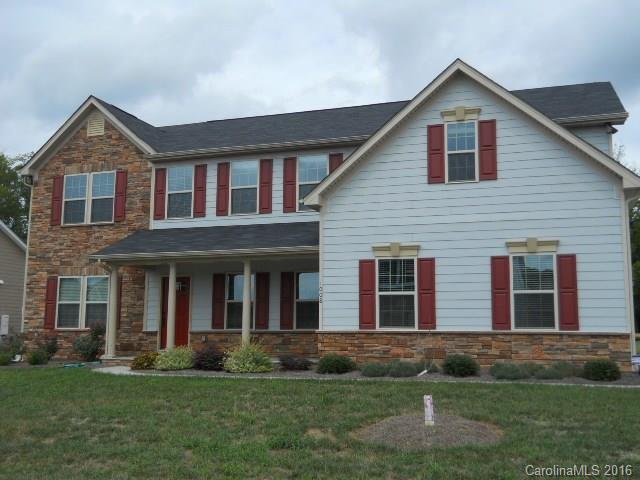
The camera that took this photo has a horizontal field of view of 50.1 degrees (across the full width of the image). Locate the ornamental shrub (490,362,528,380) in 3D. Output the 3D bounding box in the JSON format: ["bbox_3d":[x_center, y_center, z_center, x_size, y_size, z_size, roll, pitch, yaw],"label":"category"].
[{"bbox_3d":[3.595,2.482,12.962,0.720,0.318,0.600,-2,-8,17],"label":"ornamental shrub"}]

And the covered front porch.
[{"bbox_3d":[-2.597,1.278,17.450,6.230,3.670,2.350,-2,-8,17],"label":"covered front porch"}]

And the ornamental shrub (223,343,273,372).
[{"bbox_3d":[-1.551,2.564,14.835,1.084,0.640,0.976,-2,-8,17],"label":"ornamental shrub"}]

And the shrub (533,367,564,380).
[{"bbox_3d":[4.266,2.468,12.702,0.557,0.235,0.500,-2,-8,17],"label":"shrub"}]

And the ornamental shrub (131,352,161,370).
[{"bbox_3d":[-3.914,2.731,15.346,0.718,0.415,0.682,-2,-8,17],"label":"ornamental shrub"}]

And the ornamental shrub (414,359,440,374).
[{"bbox_3d":[2.128,2.544,13.731,0.542,0.311,0.542,-2,-8,17],"label":"ornamental shrub"}]

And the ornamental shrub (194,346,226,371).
[{"bbox_3d":[-2.550,2.710,15.741,0.690,0.559,0.650,0,-7,0],"label":"ornamental shrub"}]

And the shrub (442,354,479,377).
[{"bbox_3d":[2.730,2.438,13.291,0.699,0.427,0.664,-2,-8,17],"label":"shrub"}]

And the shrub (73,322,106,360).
[{"bbox_3d":[-6.436,2.814,18.942,0.886,1.051,0.850,-2,-8,17],"label":"shrub"}]

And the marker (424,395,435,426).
[{"bbox_3d":[1.297,2.022,8.100,0.100,0.361,0.050,-1,-8,12],"label":"marker"}]

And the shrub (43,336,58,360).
[{"bbox_3d":[-7.659,3.084,19.393,0.453,0.691,0.450,-2,-8,17],"label":"shrub"}]

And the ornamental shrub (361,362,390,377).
[{"bbox_3d":[1.119,2.593,13.672,0.620,0.290,0.589,-2,-8,17],"label":"ornamental shrub"}]

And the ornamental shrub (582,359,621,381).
[{"bbox_3d":[5.192,2.383,12.583,0.708,0.383,0.680,-2,-8,17],"label":"ornamental shrub"}]

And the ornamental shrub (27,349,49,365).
[{"bbox_3d":[-7.342,3.046,17.811,0.599,0.443,0.599,-2,-8,17],"label":"ornamental shrub"}]

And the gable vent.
[{"bbox_3d":[-6.684,-3.478,20.426,0.580,0.730,0.060,-2,-8,17],"label":"gable vent"}]

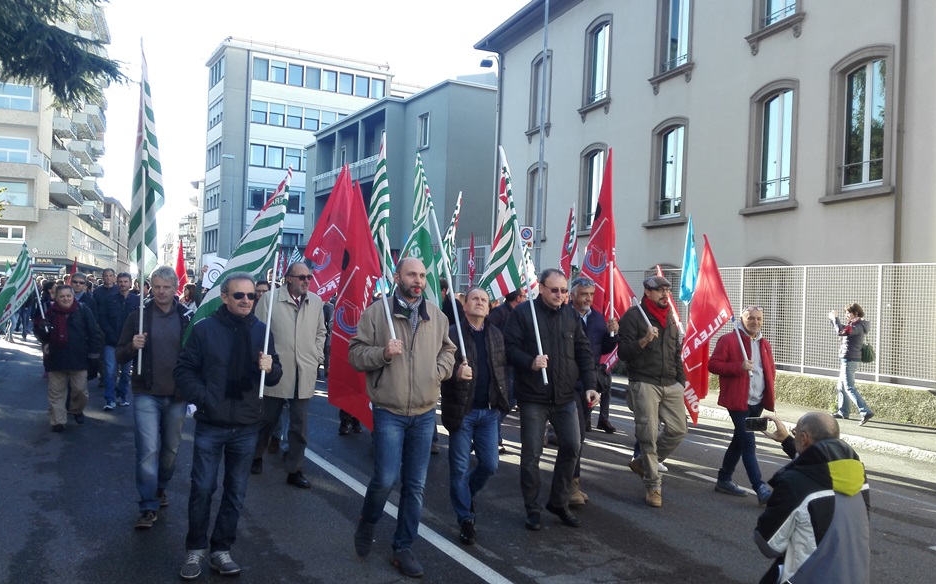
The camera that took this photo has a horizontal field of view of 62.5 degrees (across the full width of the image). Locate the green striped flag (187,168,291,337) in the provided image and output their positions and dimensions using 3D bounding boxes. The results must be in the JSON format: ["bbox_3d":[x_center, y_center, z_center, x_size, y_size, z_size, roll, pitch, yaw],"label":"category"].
[{"bbox_3d":[-1.457,-0.238,4.900,0.640,1.130,0.360,2,0,23],"label":"green striped flag"}]

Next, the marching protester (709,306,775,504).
[{"bbox_3d":[2.371,0.941,6.675,0.530,1.638,0.570,2,0,-25],"label":"marching protester"}]

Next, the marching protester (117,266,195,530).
[{"bbox_3d":[-2.173,0.685,5.371,0.550,1.726,0.500,2,0,-26],"label":"marching protester"}]

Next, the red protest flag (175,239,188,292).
[{"bbox_3d":[-5.754,-0.492,15.500,0.300,1.180,0.260,2,0,12],"label":"red protest flag"}]

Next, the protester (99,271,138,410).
[{"bbox_3d":[-4.482,0.605,9.949,0.530,1.742,0.420,2,0,-27],"label":"protester"}]

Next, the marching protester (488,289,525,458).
[{"bbox_3d":[0.422,0.798,7.850,0.550,1.740,0.420,2,0,-34],"label":"marching protester"}]

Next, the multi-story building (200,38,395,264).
[{"bbox_3d":[-14.122,-8.682,66.089,13.900,20.000,8.500,2,0,-29],"label":"multi-story building"}]

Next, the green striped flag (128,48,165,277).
[{"bbox_3d":[-2.062,-0.837,4.950,0.260,1.470,0.260,2,0,12],"label":"green striped flag"}]

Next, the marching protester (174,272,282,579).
[{"bbox_3d":[-1.373,0.731,4.392,0.600,1.688,0.470,2,0,-30],"label":"marching protester"}]

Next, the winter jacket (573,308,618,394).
[{"bbox_3d":[0.968,0.466,6.150,0.520,0.710,0.370,2,0,-18],"label":"winter jacket"}]

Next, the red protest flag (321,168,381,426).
[{"bbox_3d":[-0.700,0.078,4.800,0.240,1.620,0.530,2,0,-37],"label":"red protest flag"}]

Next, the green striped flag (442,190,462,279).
[{"bbox_3d":[-0.188,-0.656,8.800,0.280,1.000,0.250,2,0,-10],"label":"green striped flag"}]

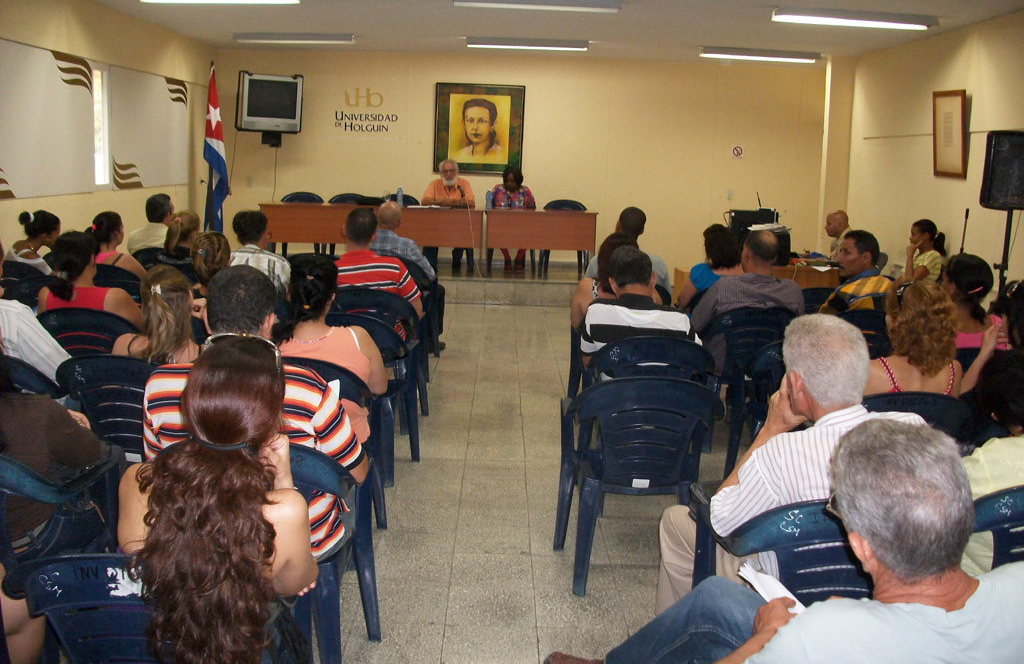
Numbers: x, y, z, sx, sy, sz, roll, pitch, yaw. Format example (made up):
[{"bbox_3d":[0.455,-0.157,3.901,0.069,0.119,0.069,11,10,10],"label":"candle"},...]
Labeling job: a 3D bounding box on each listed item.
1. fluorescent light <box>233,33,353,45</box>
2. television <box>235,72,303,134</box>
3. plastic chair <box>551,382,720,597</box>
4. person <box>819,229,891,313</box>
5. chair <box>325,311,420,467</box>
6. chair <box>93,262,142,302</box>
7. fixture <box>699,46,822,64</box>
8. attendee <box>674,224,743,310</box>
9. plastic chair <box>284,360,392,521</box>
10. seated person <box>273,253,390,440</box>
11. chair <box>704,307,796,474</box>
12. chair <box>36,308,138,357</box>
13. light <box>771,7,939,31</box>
[{"bbox_3d":[-2.198,-2.959,9.245,1.240,0.090,0.150,1,11,-1],"label":"fluorescent light"},{"bbox_3d":[-2.693,-2.559,10.247,0.707,0.636,0.505,4,11,-5],"label":"television"},{"bbox_3d":[0.466,0.516,3.498,0.570,0.830,0.560,2,11,-1],"label":"plastic chair"},{"bbox_3d":[1.834,0.014,5.156,0.500,1.230,0.760,-1,11,-14],"label":"person"},{"bbox_3d":[-0.744,0.287,4.433,0.570,0.830,0.560,2,11,3],"label":"chair"},{"bbox_3d":[-2.577,-0.071,6.090,0.570,0.830,0.560,3,11,9],"label":"chair"},{"bbox_3d":[2.541,-2.827,9.359,1.240,0.090,0.150,1,11,-1],"label":"fixture"},{"bbox_3d":[1.303,-0.106,5.971,0.505,1.212,0.757,1,11,-6],"label":"attendee"},{"bbox_3d":[-0.792,0.448,3.567,0.570,0.830,0.560,2,11,2],"label":"plastic chair"},{"bbox_3d":[-0.761,0.237,3.821,0.505,1.212,0.808,2,11,-1],"label":"seated person"},{"bbox_3d":[1.283,0.227,5.180,0.570,0.830,0.560,2,11,-1],"label":"chair"},{"bbox_3d":[-1.924,0.252,4.457,0.570,0.830,0.560,2,11,4],"label":"chair"},{"bbox_3d":[2.508,-2.318,6.735,1.232,0.096,0.151,2,11,-1],"label":"light"}]

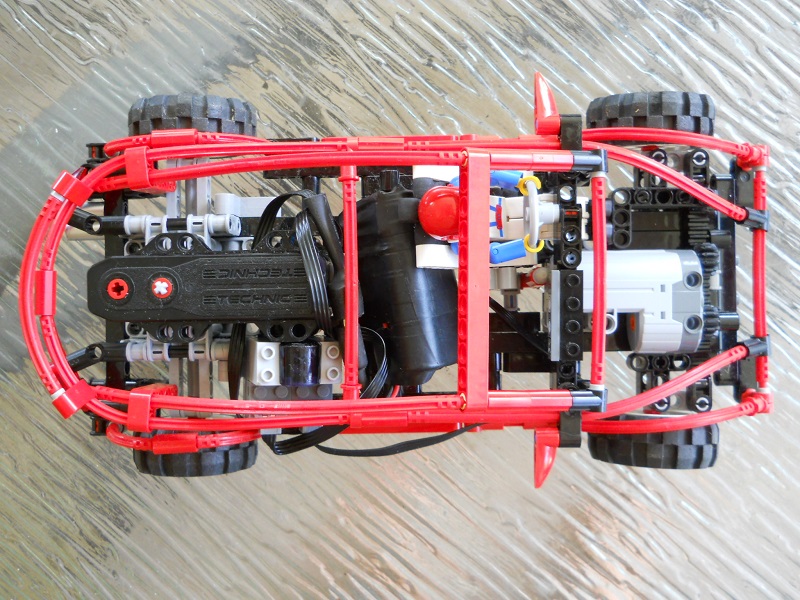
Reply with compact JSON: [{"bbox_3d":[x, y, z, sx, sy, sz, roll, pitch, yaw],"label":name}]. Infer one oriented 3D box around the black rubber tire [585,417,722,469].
[{"bbox_3d":[0.101,0.054,0.341,0.050,0.050,0.020,2,90,0],"label":"black rubber tire"}]

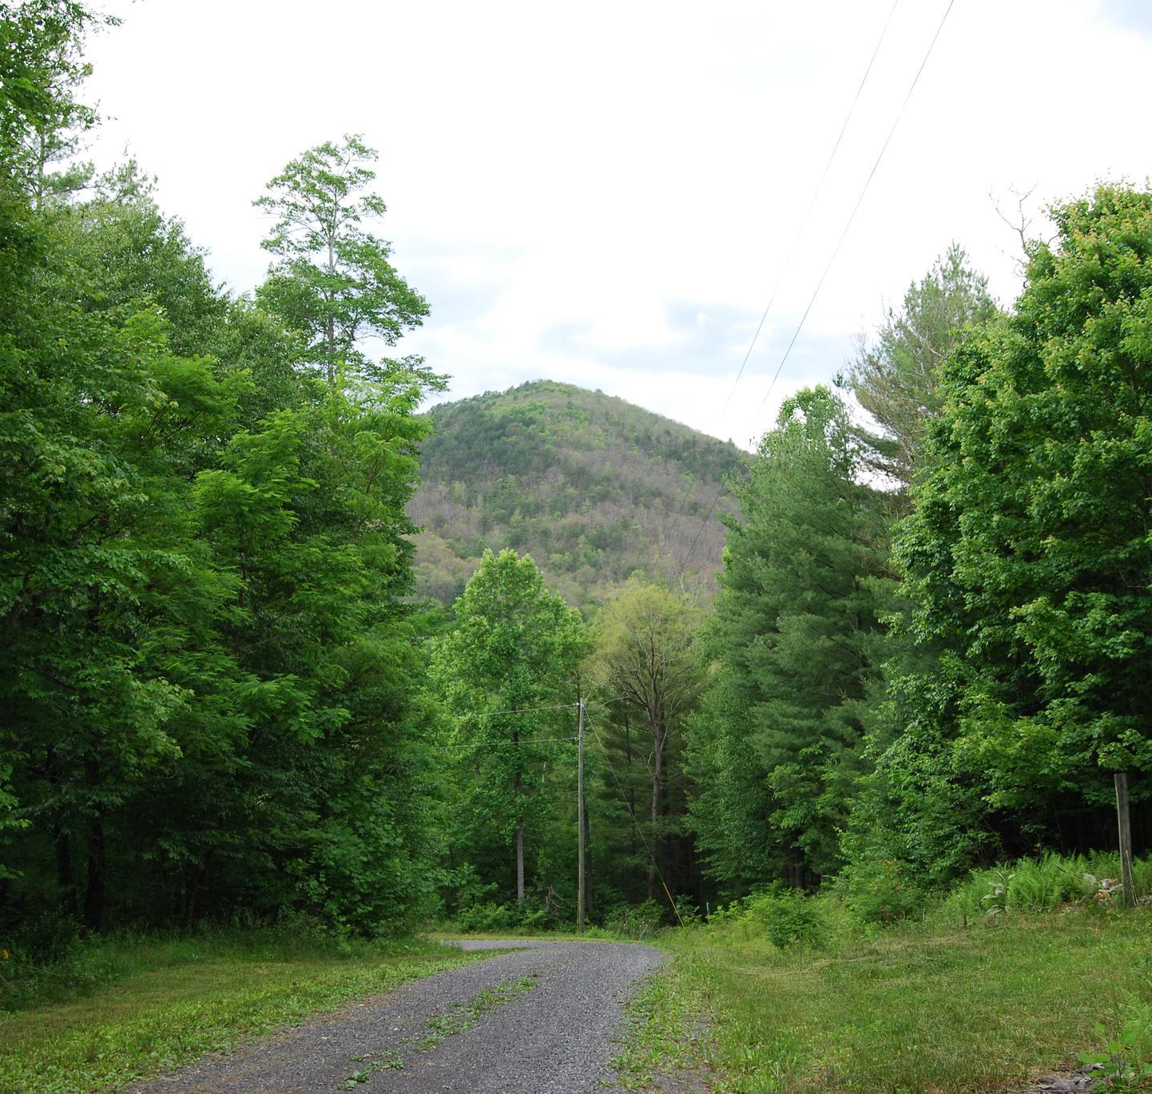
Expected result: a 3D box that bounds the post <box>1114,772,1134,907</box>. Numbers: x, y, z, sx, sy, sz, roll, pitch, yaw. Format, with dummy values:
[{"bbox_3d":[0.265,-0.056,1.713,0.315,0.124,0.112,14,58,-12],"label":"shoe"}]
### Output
[{"bbox_3d":[6.888,3.678,17.152,0.130,1.627,0.130,-2,-11,11],"label":"post"}]

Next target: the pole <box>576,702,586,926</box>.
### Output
[{"bbox_3d":[0.227,10.178,52.316,0.260,8.709,0.260,0,-11,0],"label":"pole"}]

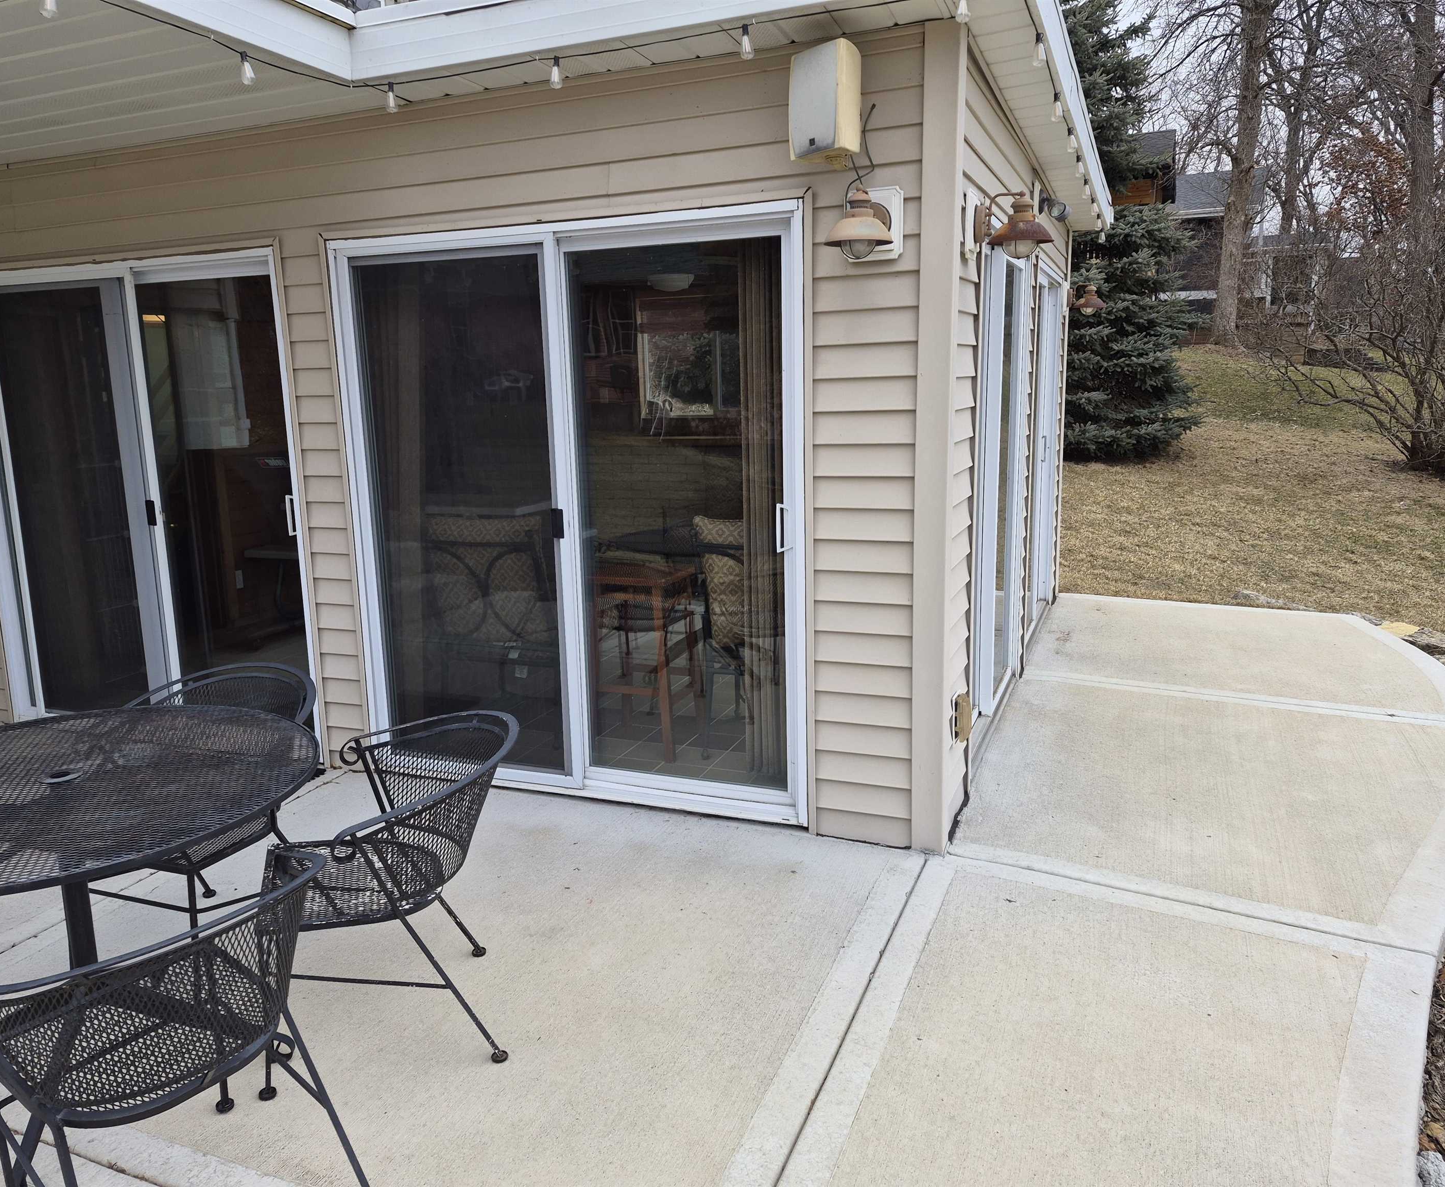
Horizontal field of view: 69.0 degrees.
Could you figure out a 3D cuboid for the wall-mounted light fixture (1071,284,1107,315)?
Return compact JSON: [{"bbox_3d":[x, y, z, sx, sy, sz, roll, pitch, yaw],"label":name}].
[{"bbox_3d":[2.348,-1.885,6.750,0.240,0.207,0.205,3,12,22],"label":"wall-mounted light fixture"}]

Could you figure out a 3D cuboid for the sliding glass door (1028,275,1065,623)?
[{"bbox_3d":[1.831,-0.775,6.084,0.100,2.020,1.540,3,12,22],"label":"sliding glass door"}]

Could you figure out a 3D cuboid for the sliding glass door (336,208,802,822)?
[{"bbox_3d":[-0.567,-0.251,3.735,1.810,2.010,0.100,3,12,22],"label":"sliding glass door"}]

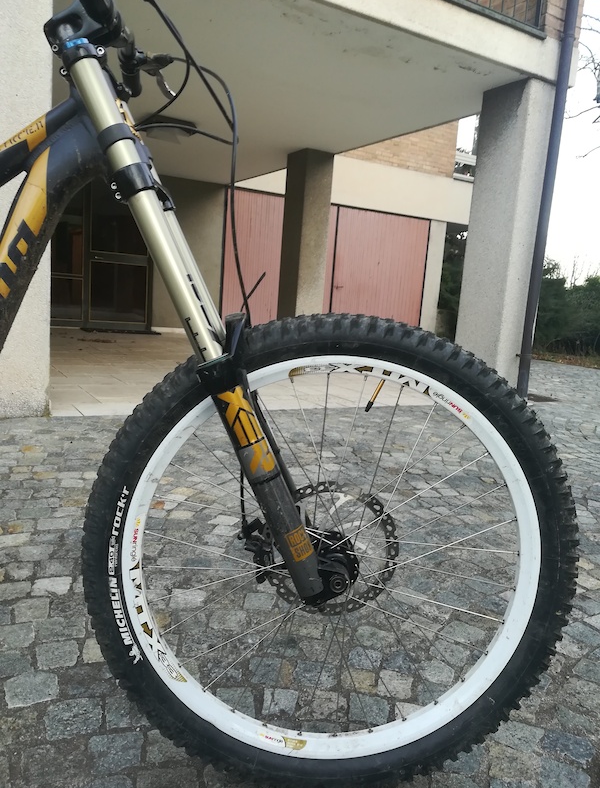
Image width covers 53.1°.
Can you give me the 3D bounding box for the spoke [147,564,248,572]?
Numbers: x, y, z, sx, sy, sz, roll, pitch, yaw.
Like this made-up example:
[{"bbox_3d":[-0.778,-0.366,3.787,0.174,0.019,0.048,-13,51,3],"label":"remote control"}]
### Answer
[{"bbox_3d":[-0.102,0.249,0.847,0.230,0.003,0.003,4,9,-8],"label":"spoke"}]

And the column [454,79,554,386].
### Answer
[{"bbox_3d":[1.598,-1.144,4.766,0.313,2.343,0.439,-1,11,-30],"label":"column"}]

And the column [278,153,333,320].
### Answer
[{"bbox_3d":[0.051,-1.664,7.261,0.364,2.333,0.448,-1,11,-30],"label":"column"}]

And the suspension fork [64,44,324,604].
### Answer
[{"bbox_3d":[-0.109,-0.077,0.797,0.105,0.720,0.178,-22,7,1],"label":"suspension fork"}]

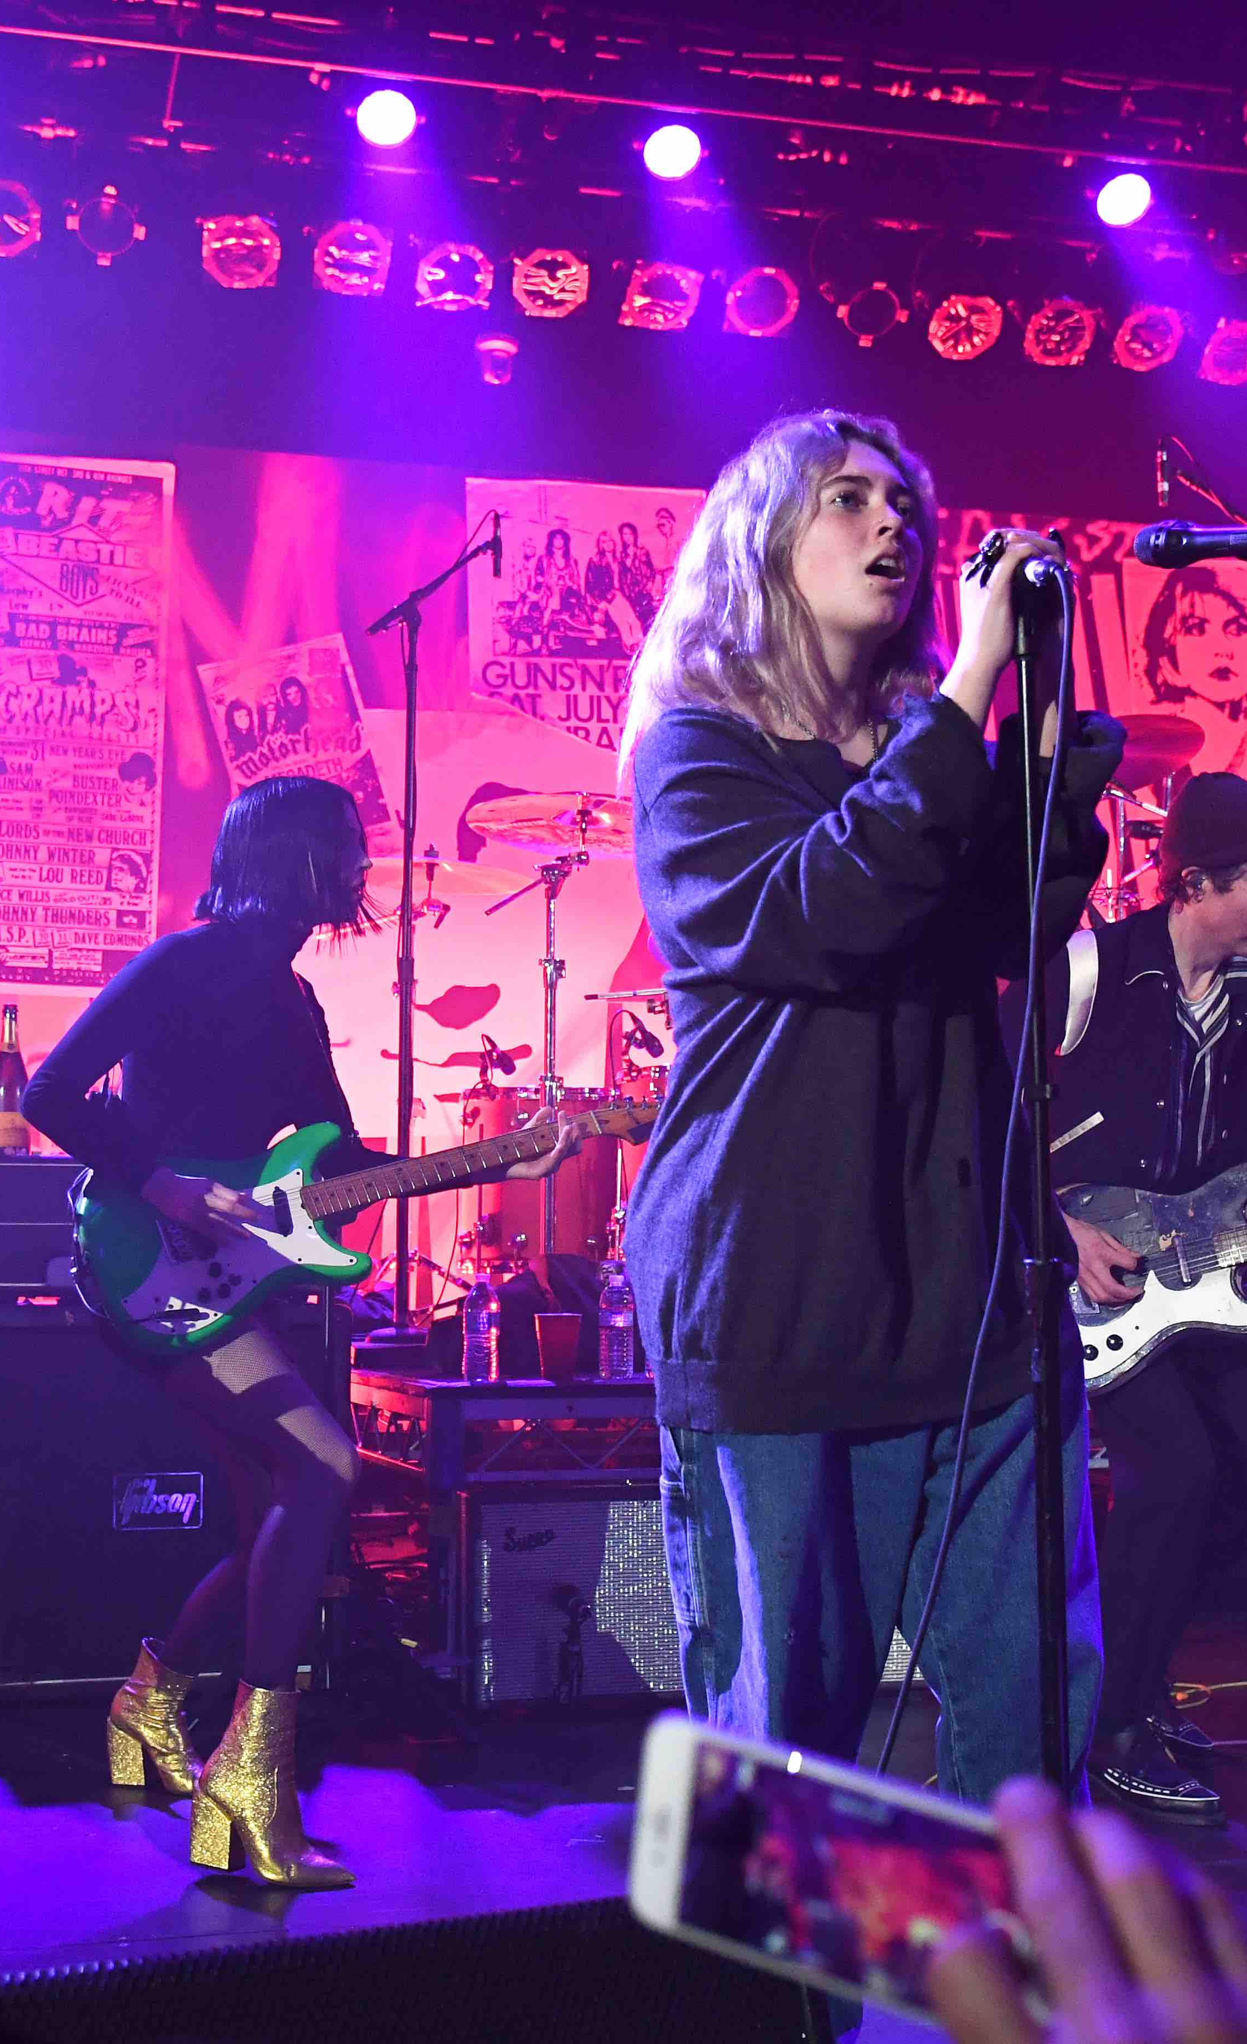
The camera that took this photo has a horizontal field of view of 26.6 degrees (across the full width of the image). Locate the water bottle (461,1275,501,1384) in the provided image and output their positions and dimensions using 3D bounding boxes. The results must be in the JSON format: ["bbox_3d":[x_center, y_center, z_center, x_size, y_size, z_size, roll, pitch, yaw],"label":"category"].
[{"bbox_3d":[-0.279,0.605,5.165,0.066,0.208,0.066,1,-6,-14],"label":"water bottle"}]

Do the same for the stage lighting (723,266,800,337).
[{"bbox_3d":[0.430,-2.495,8.972,0.260,0.260,0.340,1,30,-16],"label":"stage lighting"}]

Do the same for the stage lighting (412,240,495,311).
[{"bbox_3d":[-0.577,-2.544,8.767,0.260,0.300,0.260,1,-47,-15],"label":"stage lighting"}]

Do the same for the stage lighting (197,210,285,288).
[{"bbox_3d":[-1.224,-2.488,8.422,0.250,0.250,0.300,1,25,-12],"label":"stage lighting"}]

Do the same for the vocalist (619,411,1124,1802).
[{"bbox_3d":[0.254,0.219,2.671,0.470,1.723,0.420,6,-8,-45],"label":"vocalist"}]

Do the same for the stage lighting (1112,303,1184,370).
[{"bbox_3d":[1.797,-2.495,9.352,0.260,0.260,0.340,1,36,-16],"label":"stage lighting"}]

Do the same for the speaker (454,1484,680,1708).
[{"bbox_3d":[-0.044,1.125,5.299,0.560,0.418,0.260,1,-5,-14],"label":"speaker"}]

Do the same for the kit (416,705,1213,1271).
[{"bbox_3d":[0.419,0.053,6.680,1.880,1.550,1.400,1,-5,-14],"label":"kit"}]

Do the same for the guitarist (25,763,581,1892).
[{"bbox_3d":[-0.518,0.398,3.900,0.820,1.610,0.620,-3,-7,22],"label":"guitarist"}]

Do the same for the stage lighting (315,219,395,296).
[{"bbox_3d":[-0.878,-2.492,8.516,0.250,0.250,0.300,1,25,-11],"label":"stage lighting"}]

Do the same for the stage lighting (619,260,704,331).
[{"bbox_3d":[0.110,-2.540,9.034,0.265,0.290,0.275,2,-49,-17],"label":"stage lighting"}]

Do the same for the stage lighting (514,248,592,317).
[{"bbox_3d":[-0.259,-2.521,8.779,0.260,0.300,0.260,1,-48,-13],"label":"stage lighting"}]

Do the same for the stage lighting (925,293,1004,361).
[{"bbox_3d":[1.171,-2.509,9.333,0.265,0.290,0.275,2,-49,-17],"label":"stage lighting"}]

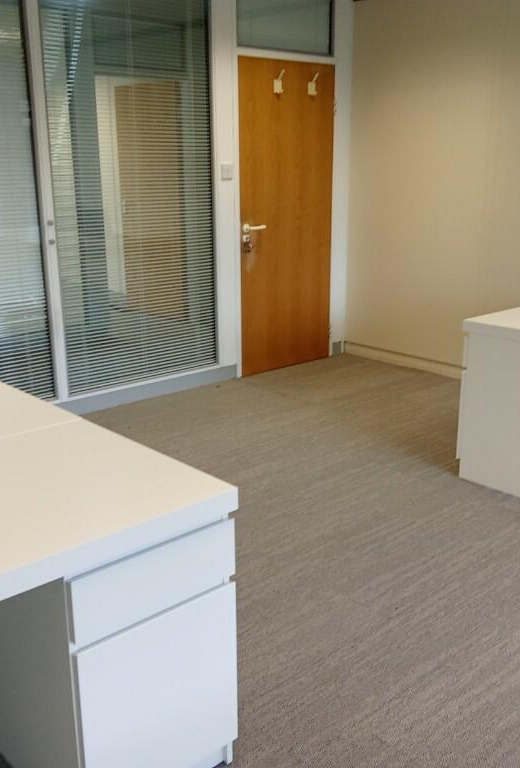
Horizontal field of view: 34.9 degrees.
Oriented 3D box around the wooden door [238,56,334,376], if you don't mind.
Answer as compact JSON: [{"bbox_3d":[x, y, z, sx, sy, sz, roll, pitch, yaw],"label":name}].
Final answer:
[{"bbox_3d":[0.173,-1.081,5.478,0.835,1.979,0.045,-14,21,-40],"label":"wooden door"}]

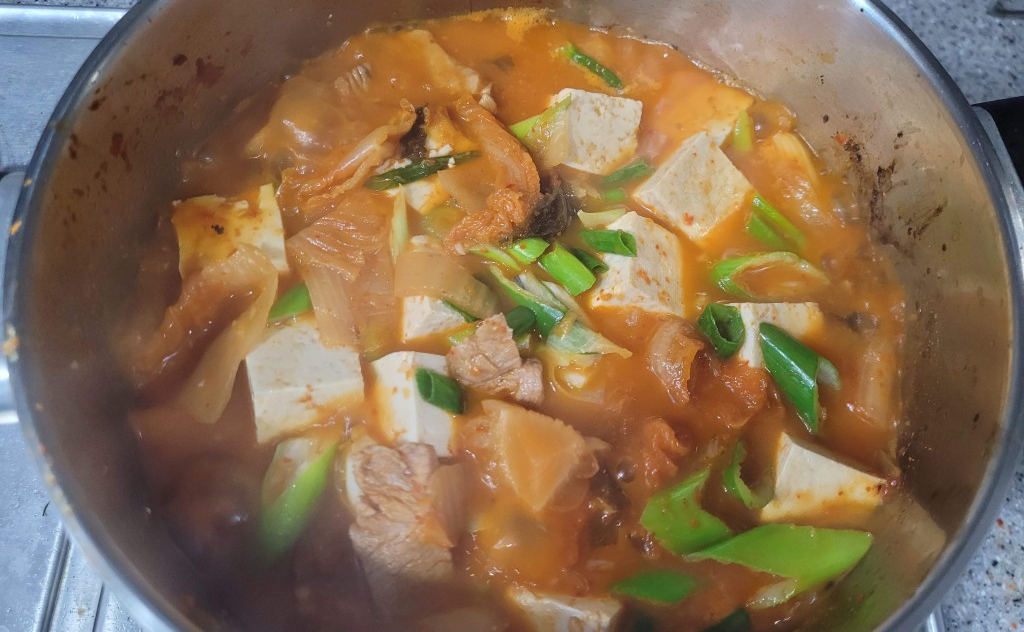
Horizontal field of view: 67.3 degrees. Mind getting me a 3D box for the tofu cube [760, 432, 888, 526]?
[{"bbox_3d":[0.075,0.044,0.197,0.025,0.021,0.021,22,92,-6],"label":"tofu cube"}]

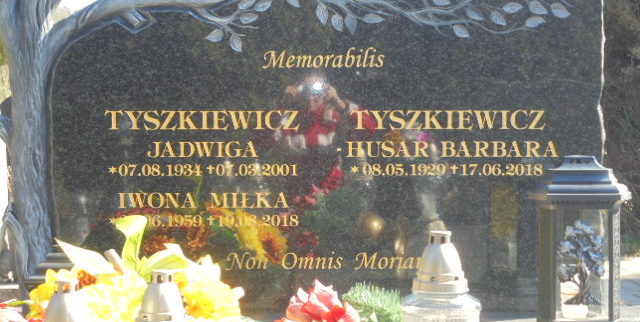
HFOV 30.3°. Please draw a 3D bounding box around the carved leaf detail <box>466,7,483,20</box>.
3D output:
[{"bbox_3d":[0.376,-0.359,2.880,0.039,0.029,0.010,0,4,0],"label":"carved leaf detail"}]

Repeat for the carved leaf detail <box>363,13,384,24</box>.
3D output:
[{"bbox_3d":[0.137,-0.358,2.980,0.055,0.026,0.014,0,3,0],"label":"carved leaf detail"}]

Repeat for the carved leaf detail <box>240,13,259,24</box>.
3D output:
[{"bbox_3d":[-0.177,-0.358,2.978,0.047,0.029,0.014,0,3,0],"label":"carved leaf detail"}]

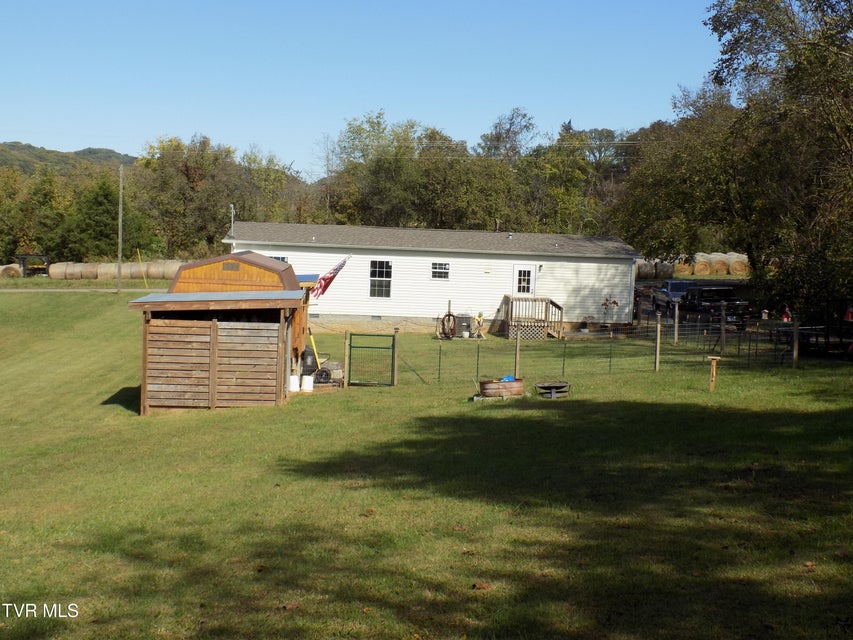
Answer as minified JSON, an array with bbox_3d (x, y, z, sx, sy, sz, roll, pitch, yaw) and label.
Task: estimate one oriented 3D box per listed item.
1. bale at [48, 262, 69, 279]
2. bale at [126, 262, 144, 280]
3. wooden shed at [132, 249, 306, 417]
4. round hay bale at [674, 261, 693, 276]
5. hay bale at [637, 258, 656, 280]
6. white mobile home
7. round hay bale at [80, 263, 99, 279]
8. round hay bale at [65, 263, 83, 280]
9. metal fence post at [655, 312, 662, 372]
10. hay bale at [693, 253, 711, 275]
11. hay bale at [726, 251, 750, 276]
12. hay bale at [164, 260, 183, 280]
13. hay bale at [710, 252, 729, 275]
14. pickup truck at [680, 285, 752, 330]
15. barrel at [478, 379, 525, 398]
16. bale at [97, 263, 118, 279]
[{"bbox_3d":[-28.444,-3.782,78.000,1.270,1.280,1.280,2,4,-5],"label":"bale"},{"bbox_3d":[-22.424,-3.782,78.000,1.270,1.280,1.280,2,4,-5],"label":"bale"},{"bbox_3d":[-4.814,0.079,25.021,3.650,3.361,7.200,2,4,-5],"label":"wooden shed"},{"bbox_3d":[21.872,-4.400,86.000,1.450,1.450,1.400,2,0,12],"label":"round hay bale"},{"bbox_3d":[16.802,-3.795,77.000,1.250,1.420,1.400,2,4,-5],"label":"hay bale"},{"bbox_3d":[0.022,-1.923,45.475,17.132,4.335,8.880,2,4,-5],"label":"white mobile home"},{"bbox_3d":[-29.304,-4.285,88.000,1.420,1.420,1.420,2,0,-3],"label":"round hay bale"},{"bbox_3d":[-30.698,-4.241,88.000,1.420,1.420,1.420,2,0,-3],"label":"round hay bale"},{"bbox_3d":[5.888,0.565,25.700,0.100,1.500,0.100,2,0,0],"label":"metal fence post"},{"bbox_3d":[23.404,-4.468,86.000,1.450,1.500,1.450,2,0,12],"label":"hay bale"},{"bbox_3d":[24.315,-4.172,78.500,1.400,1.380,1.300,3,4,11],"label":"hay bale"},{"bbox_3d":[-22.076,-4.267,88.000,1.420,1.420,1.420,2,0,-3],"label":"hay bale"},{"bbox_3d":[22.907,-4.222,79.000,1.320,1.320,1.300,3,4,11],"label":"hay bale"},{"bbox_3d":[13.500,-0.470,47.600,1.950,1.920,5.600,2,0,-2],"label":"pickup truck"},{"bbox_3d":[1.580,1.443,21.200,0.900,0.330,0.900,2,0,0],"label":"barrel"},{"bbox_3d":[-24.662,-3.782,78.000,1.350,1.280,1.280,2,4,-5],"label":"bale"}]

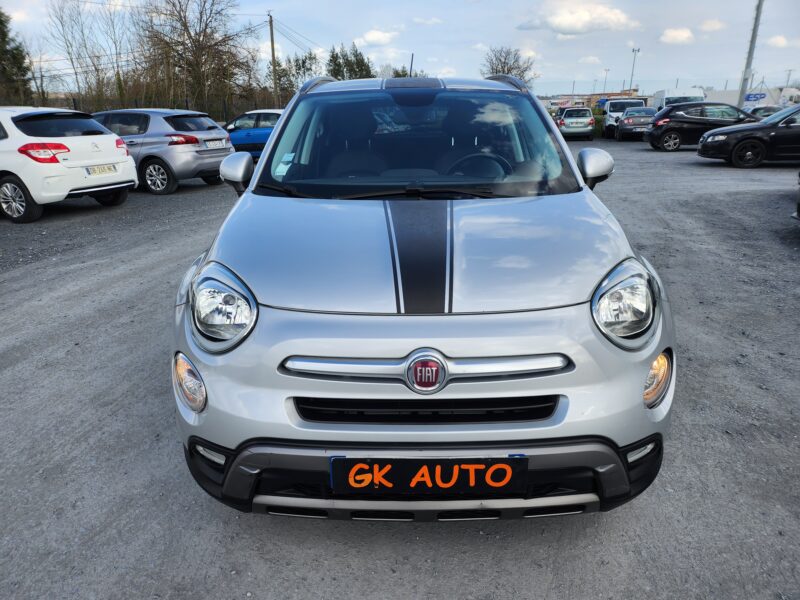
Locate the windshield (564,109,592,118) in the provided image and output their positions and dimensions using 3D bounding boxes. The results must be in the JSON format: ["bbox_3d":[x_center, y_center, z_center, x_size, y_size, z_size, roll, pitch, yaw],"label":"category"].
[{"bbox_3d":[8.230,-8.600,25.580,1.270,0.420,0.260,5,20,16],"label":"windshield"}]

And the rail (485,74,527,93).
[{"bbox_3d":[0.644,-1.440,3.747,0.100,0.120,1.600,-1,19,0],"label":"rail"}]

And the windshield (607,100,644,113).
[{"bbox_3d":[11.100,-9.470,27.200,1.650,0.580,0.500,6,20,16],"label":"windshield"}]

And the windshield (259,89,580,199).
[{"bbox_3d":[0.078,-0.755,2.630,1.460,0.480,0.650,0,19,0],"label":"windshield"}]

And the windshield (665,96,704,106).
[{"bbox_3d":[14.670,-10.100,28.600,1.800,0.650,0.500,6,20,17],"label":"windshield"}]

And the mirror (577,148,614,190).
[{"bbox_3d":[0.966,-0.672,2.787,0.200,0.190,0.150,-1,19,0],"label":"mirror"}]

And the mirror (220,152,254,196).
[{"bbox_3d":[-0.838,-0.647,2.860,0.185,0.205,0.140,0,19,0],"label":"mirror"}]

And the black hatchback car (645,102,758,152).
[{"bbox_3d":[9.871,-5.419,17.328,3.960,1.460,1.760,4,20,12],"label":"black hatchback car"}]

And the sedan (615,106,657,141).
[{"bbox_3d":[10.750,-7.900,24.680,1.830,1.470,4.750,5,20,16],"label":"sedan"}]

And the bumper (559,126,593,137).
[{"bbox_3d":[8.200,-7.800,25.680,1.630,0.440,0.400,5,20,16],"label":"bumper"}]

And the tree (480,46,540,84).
[{"bbox_3d":[9.155,-18.116,46.661,5.000,6.100,4.800,-1,19,0],"label":"tree"}]

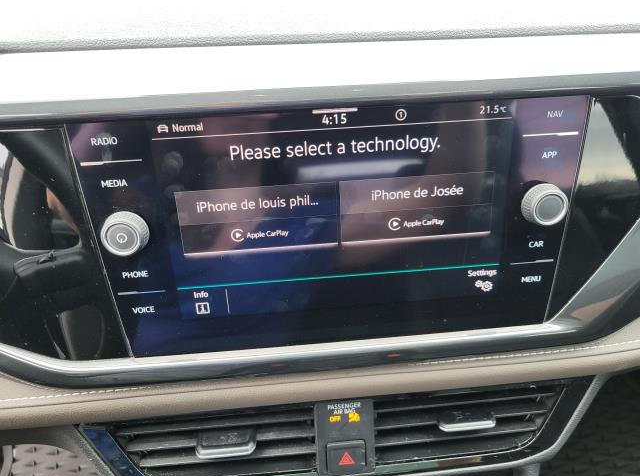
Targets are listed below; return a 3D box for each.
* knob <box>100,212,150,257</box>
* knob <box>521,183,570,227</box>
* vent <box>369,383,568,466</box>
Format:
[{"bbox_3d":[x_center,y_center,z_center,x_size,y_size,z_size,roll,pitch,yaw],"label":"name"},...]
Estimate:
[{"bbox_3d":[-0.096,-0.001,0.235,0.021,0.021,0.012,-4,19,-3],"label":"knob"},{"bbox_3d":[0.115,-0.016,0.245,0.021,0.021,0.012,-4,19,-3],"label":"knob"},{"bbox_3d":[0.094,0.115,0.308,0.122,0.045,0.026,-4,12,-4],"label":"vent"}]

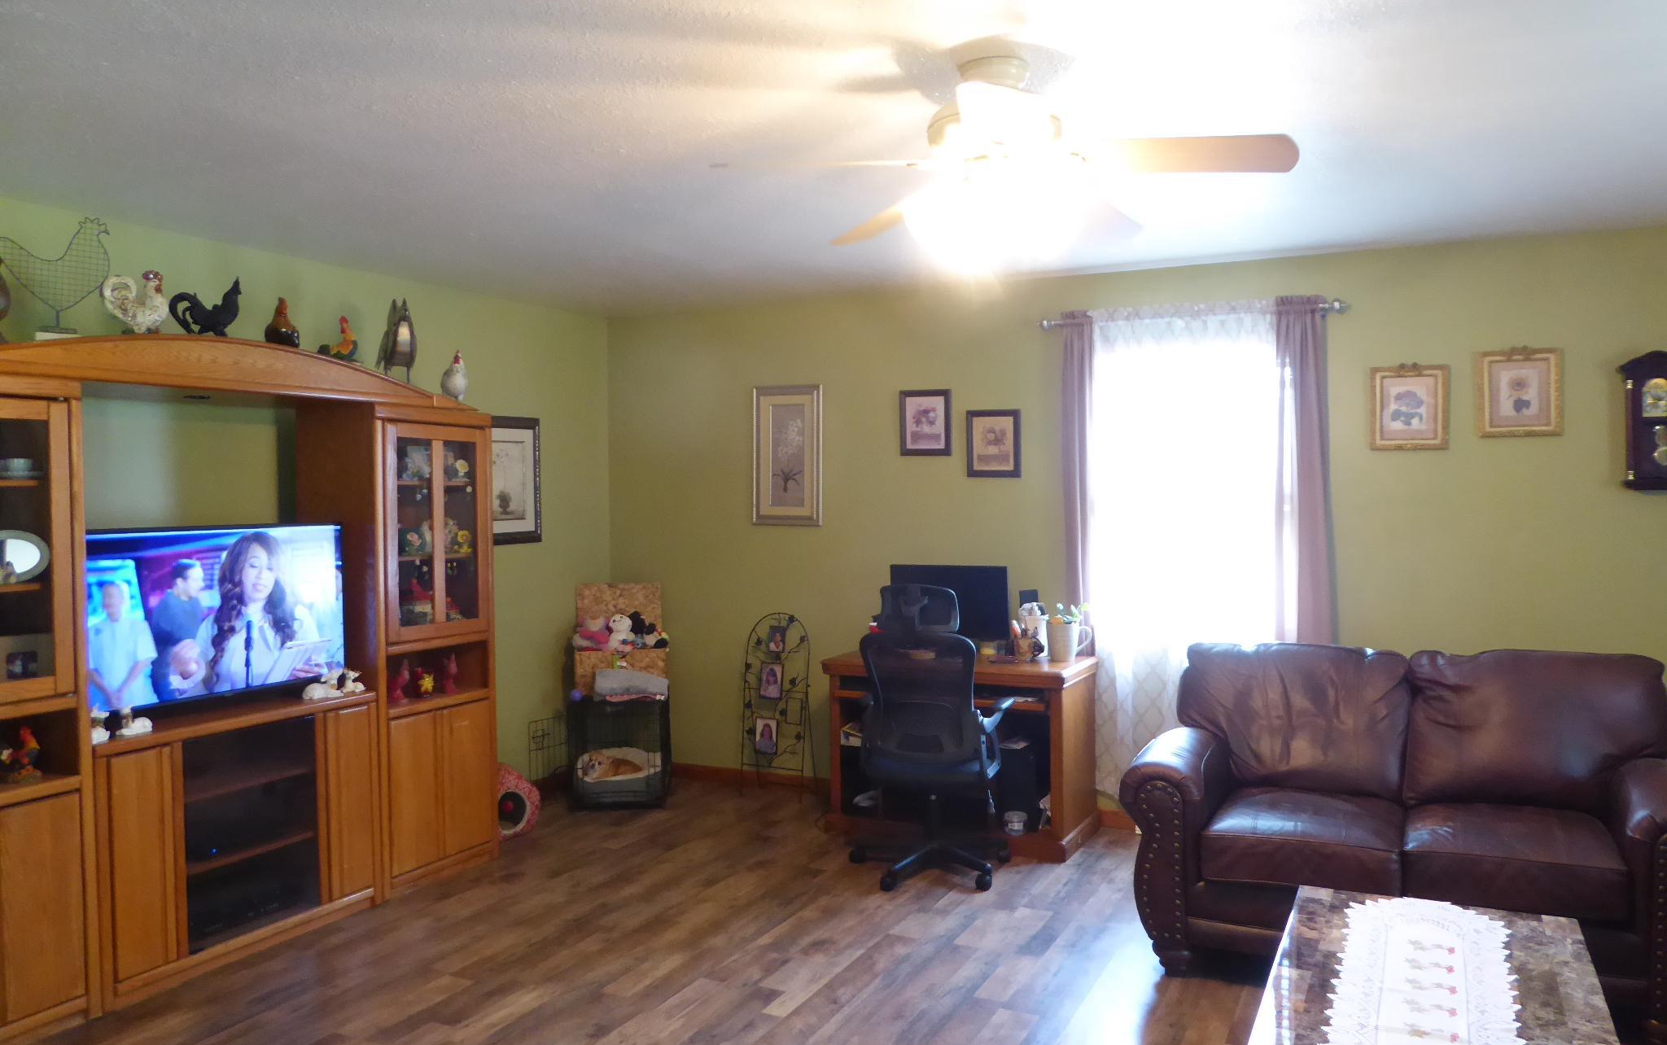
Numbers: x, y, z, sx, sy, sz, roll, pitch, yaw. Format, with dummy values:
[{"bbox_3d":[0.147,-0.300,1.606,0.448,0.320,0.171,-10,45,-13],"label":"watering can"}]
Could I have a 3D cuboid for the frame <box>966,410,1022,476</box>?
[{"bbox_3d":[0.727,-0.357,5.236,0.261,0.307,0.024,0,2,27],"label":"frame"}]

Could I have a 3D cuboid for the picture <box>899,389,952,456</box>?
[{"bbox_3d":[0.431,-0.464,5.384,0.260,0.308,0.024,0,2,27],"label":"picture"}]

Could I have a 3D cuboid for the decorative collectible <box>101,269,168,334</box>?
[{"bbox_3d":[-2.125,-0.668,3.518,0.195,0.192,0.095,-2,2,-33],"label":"decorative collectible"}]

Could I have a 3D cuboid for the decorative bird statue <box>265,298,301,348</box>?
[{"bbox_3d":[-1.892,-0.682,3.972,0.125,0.170,0.108,0,2,24],"label":"decorative bird statue"}]

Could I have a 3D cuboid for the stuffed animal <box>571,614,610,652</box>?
[{"bbox_3d":[-1.210,0.552,5.760,0.190,0.185,0.150,-1,2,-1],"label":"stuffed animal"}]

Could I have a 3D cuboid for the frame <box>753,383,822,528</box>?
[{"bbox_3d":[-0.236,-0.332,5.752,0.385,0.695,0.030,0,2,27],"label":"frame"}]

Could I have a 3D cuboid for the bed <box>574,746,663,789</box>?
[{"bbox_3d":[-1.067,1.246,5.769,0.410,0.180,0.460,-1,2,-1],"label":"bed"}]

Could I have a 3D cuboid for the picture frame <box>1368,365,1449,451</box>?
[{"bbox_3d":[2.222,-0.442,4.461,0.273,0.330,0.030,0,2,27],"label":"picture frame"}]

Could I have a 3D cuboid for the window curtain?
[{"bbox_3d":[1.477,0.130,4.791,1.083,2.050,0.120,0,2,27],"label":"window curtain"}]

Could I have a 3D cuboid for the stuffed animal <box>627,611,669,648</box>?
[{"bbox_3d":[-0.909,0.521,5.640,0.200,0.185,0.140,0,2,0],"label":"stuffed animal"}]

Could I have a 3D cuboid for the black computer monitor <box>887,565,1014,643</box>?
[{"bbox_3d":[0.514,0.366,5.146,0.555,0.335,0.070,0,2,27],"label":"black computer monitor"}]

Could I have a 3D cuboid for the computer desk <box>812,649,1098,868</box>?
[{"bbox_3d":[0.562,0.977,5.067,1.080,0.755,0.570,0,2,27],"label":"computer desk"}]

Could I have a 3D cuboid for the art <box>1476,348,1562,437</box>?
[{"bbox_3d":[2.577,-0.490,4.339,0.275,0.335,0.030,0,2,27],"label":"art"}]

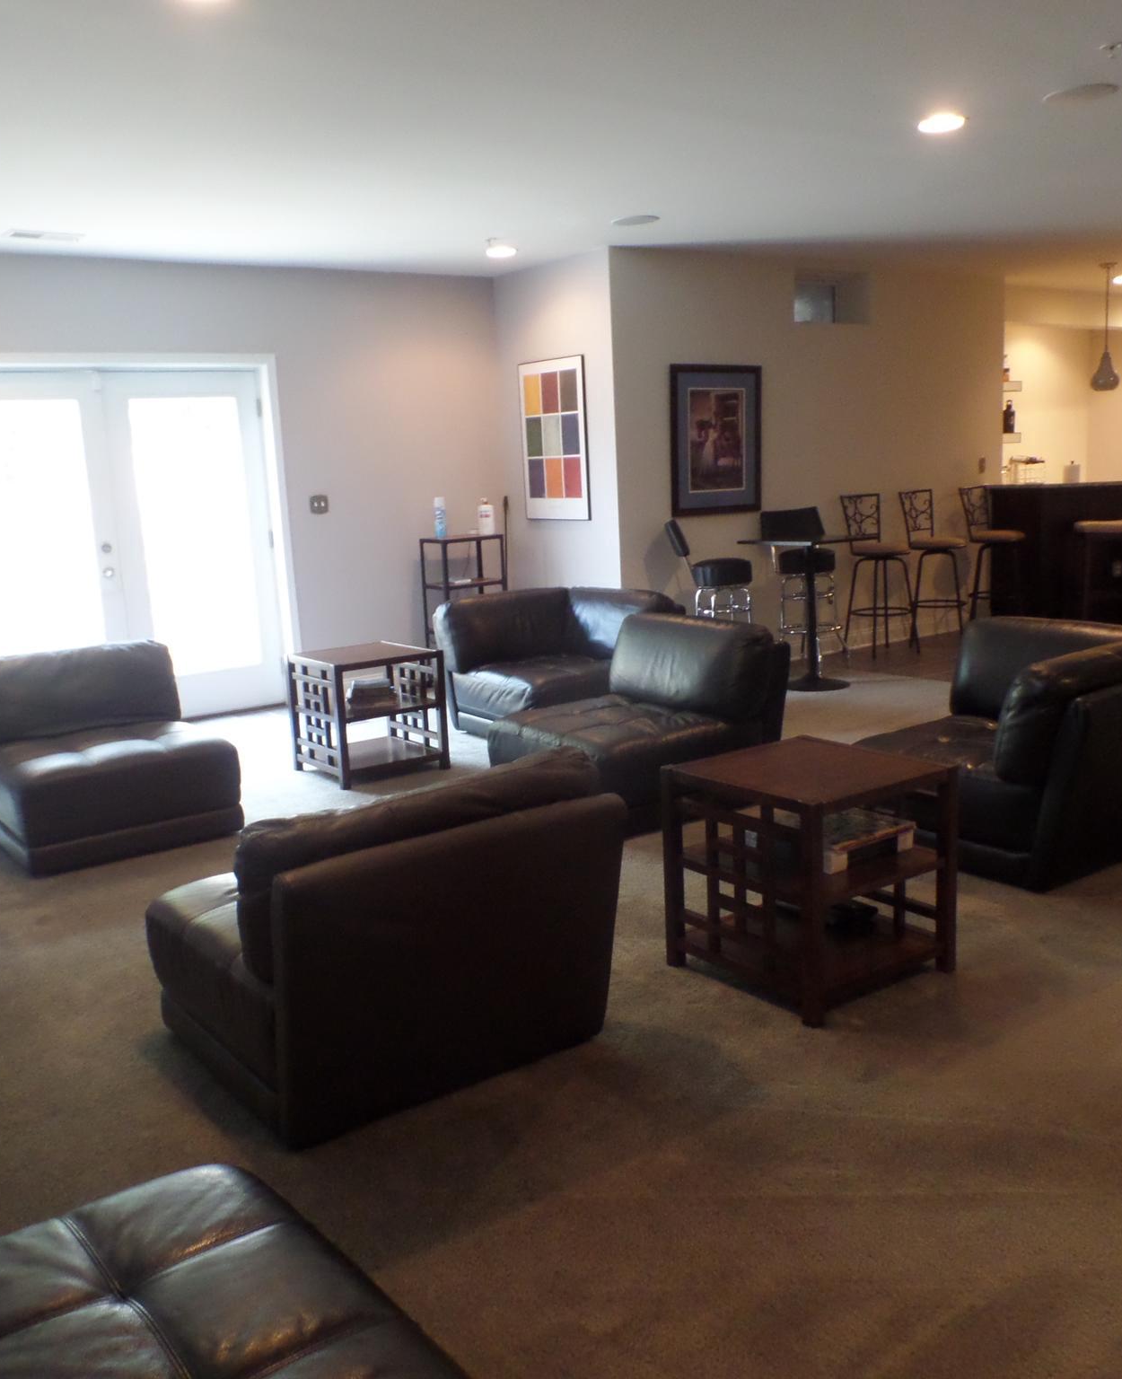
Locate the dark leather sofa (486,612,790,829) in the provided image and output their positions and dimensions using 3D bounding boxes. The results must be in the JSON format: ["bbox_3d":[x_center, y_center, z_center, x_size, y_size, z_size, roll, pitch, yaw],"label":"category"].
[{"bbox_3d":[0.318,0.102,5.228,1.005,0.731,0.852,-10,13,-34],"label":"dark leather sofa"}]

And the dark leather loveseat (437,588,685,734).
[{"bbox_3d":[-0.019,-0.161,6.696,0.970,0.720,0.960,-10,12,-34],"label":"dark leather loveseat"}]

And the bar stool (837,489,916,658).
[{"bbox_3d":[2.208,-0.792,8.460,0.420,1.110,0.460,-10,12,-34],"label":"bar stool"}]

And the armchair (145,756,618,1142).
[{"bbox_3d":[-0.470,0.532,3.098,0.859,0.731,0.991,-10,13,-34],"label":"armchair"}]

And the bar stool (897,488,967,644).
[{"bbox_3d":[2.721,-0.884,8.893,0.430,1.110,0.470,-12,14,-41],"label":"bar stool"}]

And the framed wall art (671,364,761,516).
[{"bbox_3d":[0.995,-1.577,7.768,0.765,0.930,0.040,-10,12,-34],"label":"framed wall art"}]

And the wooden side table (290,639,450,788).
[{"bbox_3d":[-0.930,0.107,5.896,0.550,0.568,0.550,-10,12,-34],"label":"wooden side table"}]

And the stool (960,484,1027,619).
[{"bbox_3d":[3.257,-0.973,9.225,0.430,1.110,0.470,-12,14,-41],"label":"stool"}]

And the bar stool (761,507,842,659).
[{"bbox_3d":[1.595,-0.648,8.077,0.430,1.055,0.530,-7,11,-20],"label":"bar stool"}]

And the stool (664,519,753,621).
[{"bbox_3d":[0.934,-0.533,7.634,0.550,1.055,0.430,-3,10,1],"label":"stool"}]

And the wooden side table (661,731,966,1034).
[{"bbox_3d":[0.668,0.487,3.325,0.540,0.573,0.540,-10,12,-34],"label":"wooden side table"}]

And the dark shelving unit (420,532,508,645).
[{"bbox_3d":[-0.608,-0.504,8.056,0.460,0.970,0.340,-10,12,-34],"label":"dark shelving unit"}]

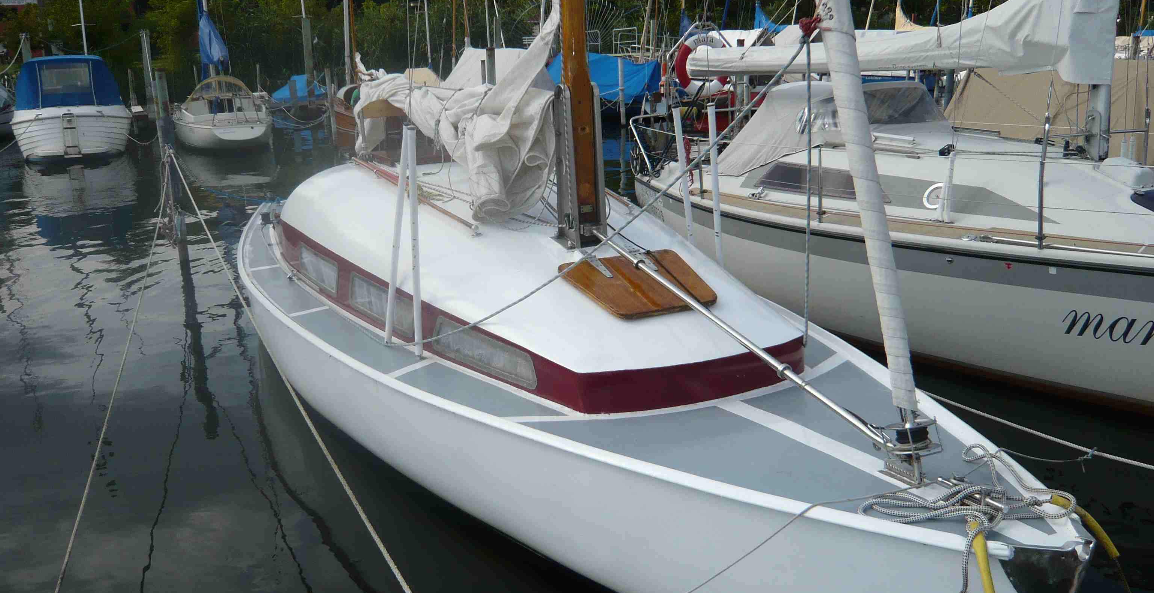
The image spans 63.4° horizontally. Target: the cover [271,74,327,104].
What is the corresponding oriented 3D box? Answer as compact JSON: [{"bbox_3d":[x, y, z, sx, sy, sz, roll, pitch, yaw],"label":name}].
[{"bbox_3d":[-9.147,-6.842,30.800,1.750,0.950,3.000,-6,16,-17],"label":"cover"}]

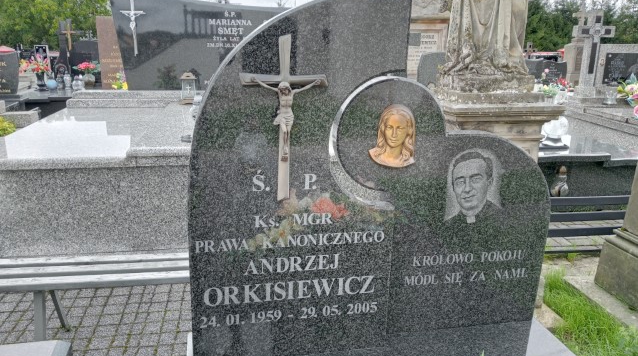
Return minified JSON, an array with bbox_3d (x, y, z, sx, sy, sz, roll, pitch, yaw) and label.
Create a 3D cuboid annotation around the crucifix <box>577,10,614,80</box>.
[{"bbox_3d":[3.289,-1.570,6.250,0.480,0.854,0.130,-1,16,-9],"label":"crucifix"}]

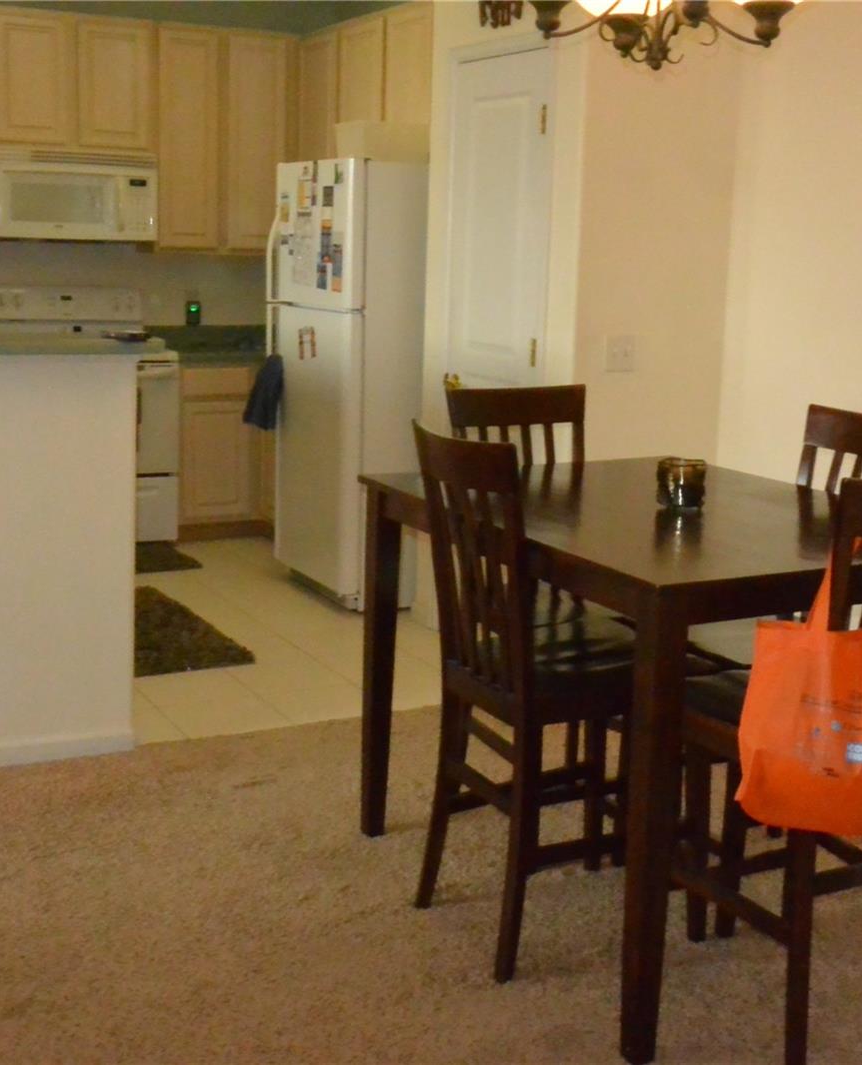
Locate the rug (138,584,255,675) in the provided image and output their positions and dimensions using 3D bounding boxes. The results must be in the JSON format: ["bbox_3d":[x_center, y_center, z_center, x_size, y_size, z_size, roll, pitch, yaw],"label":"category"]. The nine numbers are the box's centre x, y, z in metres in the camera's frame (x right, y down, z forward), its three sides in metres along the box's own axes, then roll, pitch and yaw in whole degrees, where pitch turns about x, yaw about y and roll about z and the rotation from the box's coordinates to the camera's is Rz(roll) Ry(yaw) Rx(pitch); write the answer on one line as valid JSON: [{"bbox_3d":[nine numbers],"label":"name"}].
[{"bbox_3d":[-1.180,0.351,5.377,0.705,0.020,1.170,-4,12,-27],"label":"rug"}]

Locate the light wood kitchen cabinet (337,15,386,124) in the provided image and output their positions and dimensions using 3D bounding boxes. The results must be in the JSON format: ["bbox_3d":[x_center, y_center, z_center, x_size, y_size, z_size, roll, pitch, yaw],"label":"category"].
[{"bbox_3d":[-0.173,-1.986,6.548,0.318,0.525,0.495,-4,12,-27],"label":"light wood kitchen cabinet"}]

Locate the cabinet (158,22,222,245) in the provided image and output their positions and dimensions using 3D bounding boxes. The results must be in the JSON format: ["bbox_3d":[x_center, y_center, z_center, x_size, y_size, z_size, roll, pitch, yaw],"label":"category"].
[{"bbox_3d":[-1.213,-1.869,7.029,0.315,1.023,0.320,-4,12,-27],"label":"cabinet"}]

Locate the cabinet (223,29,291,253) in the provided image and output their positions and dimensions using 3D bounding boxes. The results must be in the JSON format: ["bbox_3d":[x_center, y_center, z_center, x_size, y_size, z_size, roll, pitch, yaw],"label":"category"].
[{"bbox_3d":[-0.899,-1.887,7.167,0.355,1.013,0.327,-4,12,-27],"label":"cabinet"}]

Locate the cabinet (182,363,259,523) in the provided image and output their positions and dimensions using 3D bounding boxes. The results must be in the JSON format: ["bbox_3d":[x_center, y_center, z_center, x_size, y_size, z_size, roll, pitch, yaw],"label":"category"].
[{"bbox_3d":[-1.130,-0.476,7.168,0.390,0.757,0.603,-4,12,-27],"label":"cabinet"}]

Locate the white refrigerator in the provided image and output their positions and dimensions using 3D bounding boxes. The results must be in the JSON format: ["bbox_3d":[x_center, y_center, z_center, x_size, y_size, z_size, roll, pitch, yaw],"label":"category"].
[{"bbox_3d":[-0.159,-0.602,5.968,0.805,1.725,0.745,-4,12,-27],"label":"white refrigerator"}]

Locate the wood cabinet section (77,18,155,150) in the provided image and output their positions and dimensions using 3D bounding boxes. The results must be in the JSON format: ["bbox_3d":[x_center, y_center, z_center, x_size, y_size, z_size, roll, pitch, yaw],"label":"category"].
[{"bbox_3d":[-1.524,-2.098,6.918,0.378,0.595,0.320,-4,12,-27],"label":"wood cabinet section"}]

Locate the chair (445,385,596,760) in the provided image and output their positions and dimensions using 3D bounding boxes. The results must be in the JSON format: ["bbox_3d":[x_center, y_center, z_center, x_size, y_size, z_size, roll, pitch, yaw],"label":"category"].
[{"bbox_3d":[0.304,0.190,3.684,0.425,1.060,0.500,-4,12,-27],"label":"chair"}]

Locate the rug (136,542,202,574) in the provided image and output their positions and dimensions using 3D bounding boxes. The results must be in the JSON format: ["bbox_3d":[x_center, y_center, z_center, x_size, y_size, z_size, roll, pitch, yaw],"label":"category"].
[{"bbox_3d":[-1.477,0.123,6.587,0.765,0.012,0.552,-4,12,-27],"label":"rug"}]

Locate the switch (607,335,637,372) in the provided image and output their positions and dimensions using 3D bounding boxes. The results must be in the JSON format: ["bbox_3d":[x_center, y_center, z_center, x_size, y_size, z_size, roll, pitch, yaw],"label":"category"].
[{"bbox_3d":[0.618,-0.575,4.718,0.118,0.117,0.012,-4,12,-27],"label":"switch"}]

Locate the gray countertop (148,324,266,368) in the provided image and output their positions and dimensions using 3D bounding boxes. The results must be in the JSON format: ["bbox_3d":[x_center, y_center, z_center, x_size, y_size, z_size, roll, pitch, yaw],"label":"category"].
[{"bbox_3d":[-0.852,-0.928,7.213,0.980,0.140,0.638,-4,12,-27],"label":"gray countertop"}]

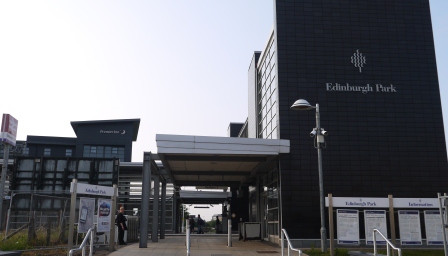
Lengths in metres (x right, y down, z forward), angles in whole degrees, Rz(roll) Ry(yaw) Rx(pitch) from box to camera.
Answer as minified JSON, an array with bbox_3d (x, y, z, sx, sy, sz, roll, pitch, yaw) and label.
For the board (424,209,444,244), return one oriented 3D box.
[{"bbox_3d":[7.100,3.340,14.680,0.730,1.120,0.060,1,-13,-4],"label":"board"}]

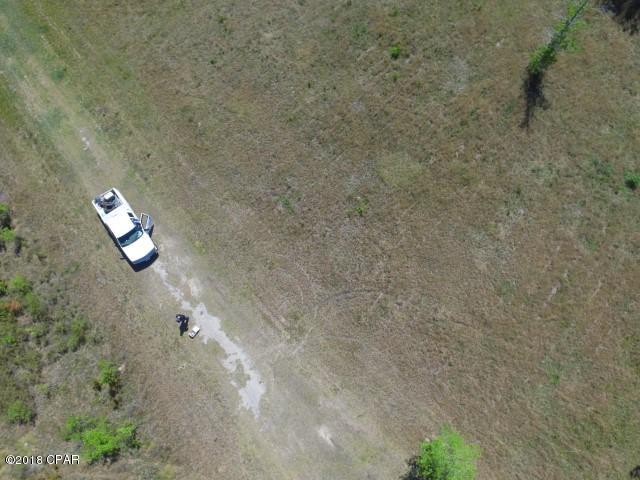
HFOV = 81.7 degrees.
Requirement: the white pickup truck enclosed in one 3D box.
[{"bbox_3d":[-13.147,-0.945,24.868,1.860,1.740,5.420,-36,80,-8],"label":"white pickup truck"}]

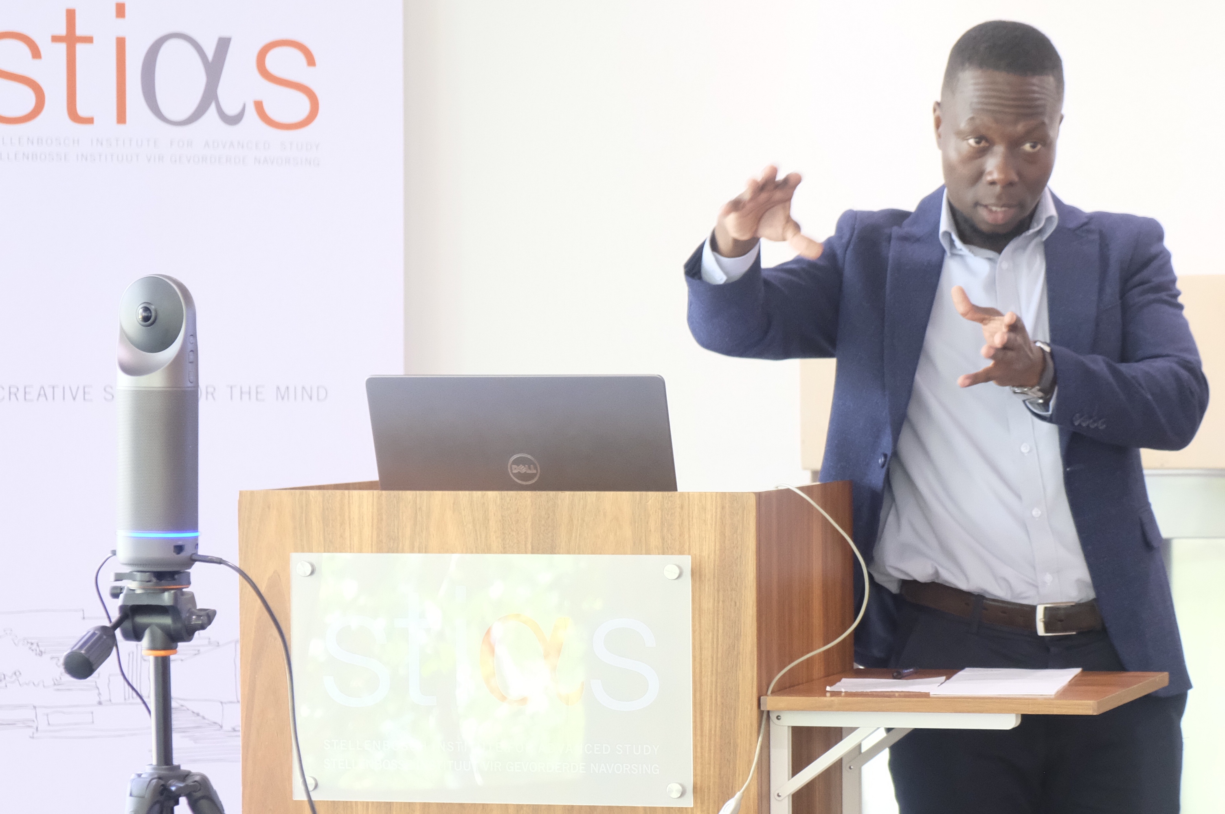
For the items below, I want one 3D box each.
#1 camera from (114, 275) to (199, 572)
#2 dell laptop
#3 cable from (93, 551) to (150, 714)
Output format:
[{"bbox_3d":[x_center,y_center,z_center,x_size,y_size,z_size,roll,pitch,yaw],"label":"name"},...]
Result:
[{"bbox_3d":[-0.413,0.014,2.558,0.075,0.270,0.075,-1,1,0],"label":"camera"},{"bbox_3d":[-0.075,0.087,3.510,0.374,0.250,0.325,0,1,15],"label":"dell laptop"},{"bbox_3d":[-0.449,0.207,2.580,0.053,0.150,0.040,-1,1,0],"label":"cable"}]

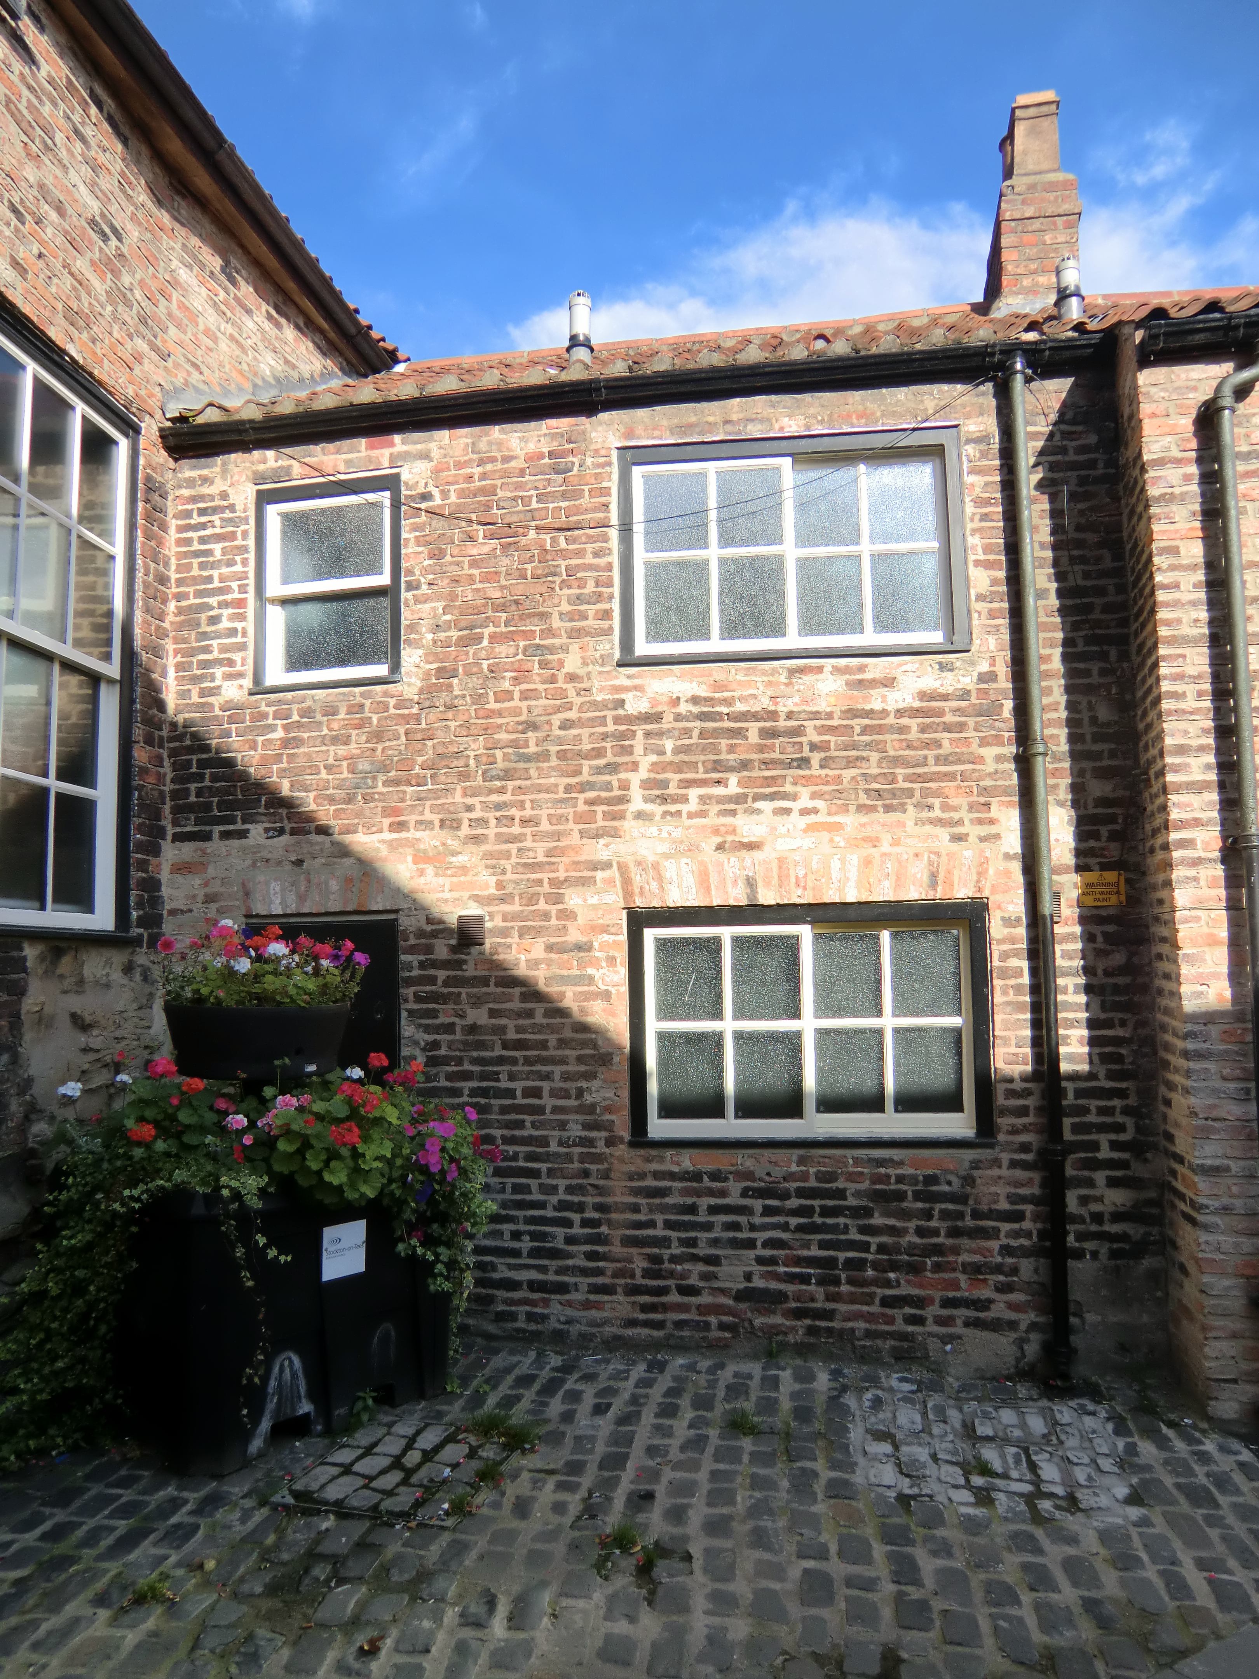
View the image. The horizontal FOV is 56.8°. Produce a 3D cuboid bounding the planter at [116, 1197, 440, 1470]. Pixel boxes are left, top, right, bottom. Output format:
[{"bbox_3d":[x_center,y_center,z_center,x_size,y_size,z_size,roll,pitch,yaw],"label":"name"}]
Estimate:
[{"bbox_3d":[-1.478,1.808,4.764,1.020,0.930,1.080,-6,-8,43],"label":"planter"}]

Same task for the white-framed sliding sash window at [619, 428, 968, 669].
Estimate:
[{"bbox_3d":[0.738,-1.323,5.355,1.564,1.034,0.110,-2,-5,6],"label":"white-framed sliding sash window"}]

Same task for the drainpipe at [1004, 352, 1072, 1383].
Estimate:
[{"bbox_3d":[1.751,0.032,4.979,0.095,4.418,0.110,-1,-5,6],"label":"drainpipe"}]

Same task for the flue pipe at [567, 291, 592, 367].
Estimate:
[{"bbox_3d":[-0.276,-2.816,6.450,0.140,0.426,0.140,-1,-6,0],"label":"flue pipe"}]

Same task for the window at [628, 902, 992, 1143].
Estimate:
[{"bbox_3d":[0.787,0.812,5.157,1.569,1.038,0.110,-2,-5,6],"label":"window"}]

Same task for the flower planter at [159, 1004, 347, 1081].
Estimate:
[{"bbox_3d":[-1.478,0.796,4.620,0.740,0.285,0.740,-2,-5,6],"label":"flower planter"}]

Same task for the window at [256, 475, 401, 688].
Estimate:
[{"bbox_3d":[-1.560,-1.323,6.002,0.807,1.082,0.090,-2,-6,11],"label":"window"}]

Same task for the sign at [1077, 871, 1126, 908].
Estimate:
[{"bbox_3d":[2.081,0.221,5.122,0.196,0.153,0.008,-2,-6,11],"label":"sign"}]

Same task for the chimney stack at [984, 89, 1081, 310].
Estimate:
[{"bbox_3d":[2.430,-3.702,7.112,0.447,1.387,0.580,-2,-5,6],"label":"chimney stack"}]

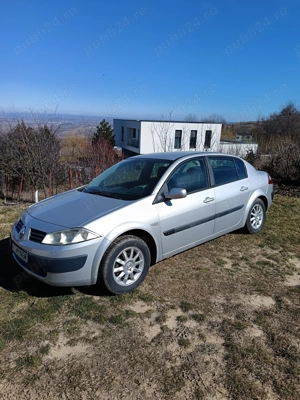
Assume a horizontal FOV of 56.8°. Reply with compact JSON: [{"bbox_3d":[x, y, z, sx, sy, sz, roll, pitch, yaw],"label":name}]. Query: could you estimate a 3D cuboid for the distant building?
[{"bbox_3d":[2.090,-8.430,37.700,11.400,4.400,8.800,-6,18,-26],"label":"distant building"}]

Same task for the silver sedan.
[{"bbox_3d":[0.297,-0.066,4.372,4.480,1.450,1.790,-12,17,-40],"label":"silver sedan"}]

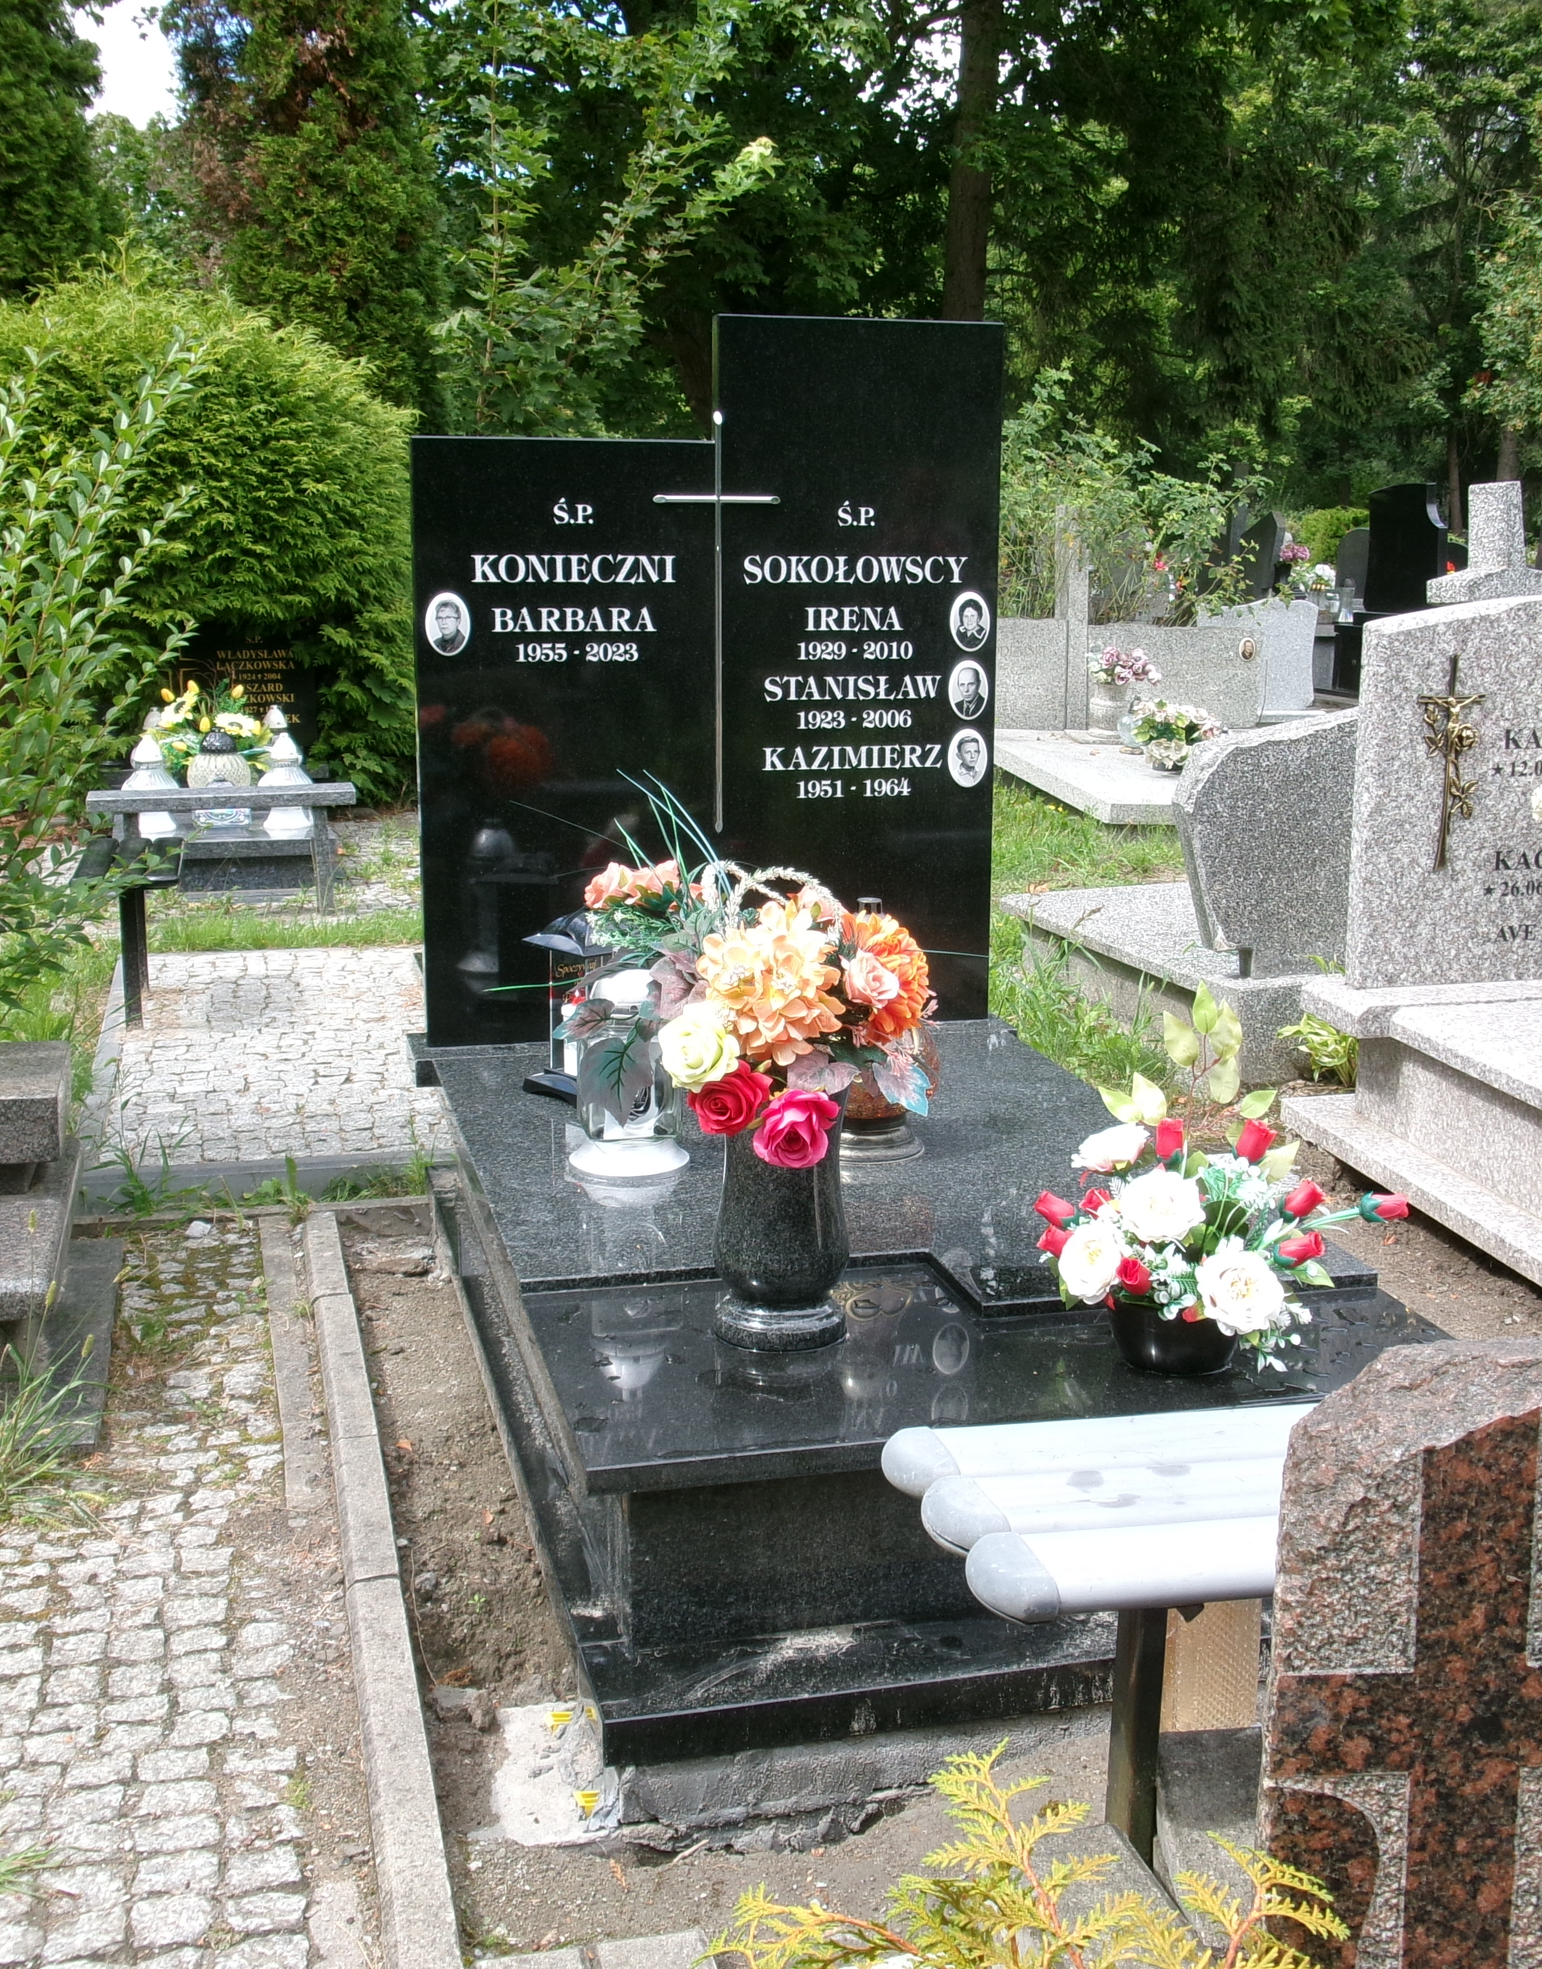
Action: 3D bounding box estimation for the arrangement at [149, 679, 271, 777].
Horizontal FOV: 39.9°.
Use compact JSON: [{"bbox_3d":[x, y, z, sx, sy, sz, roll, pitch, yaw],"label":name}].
[{"bbox_3d":[-2.402,-1.067,9.095,0.500,0.470,0.400,-2,12,-14],"label":"arrangement"}]

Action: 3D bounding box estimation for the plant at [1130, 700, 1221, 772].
[{"bbox_3d":[1.878,-1.155,9.844,0.420,0.340,0.370,-2,12,-14],"label":"plant"}]

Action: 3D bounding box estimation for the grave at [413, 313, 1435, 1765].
[{"bbox_3d":[0.109,-0.190,3.079,1.130,1.660,1.921,-2,12,-14],"label":"grave"}]

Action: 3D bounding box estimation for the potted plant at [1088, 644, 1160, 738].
[{"bbox_3d":[1.813,-1.502,10.914,0.370,0.480,0.340,-2,12,-14],"label":"potted plant"}]

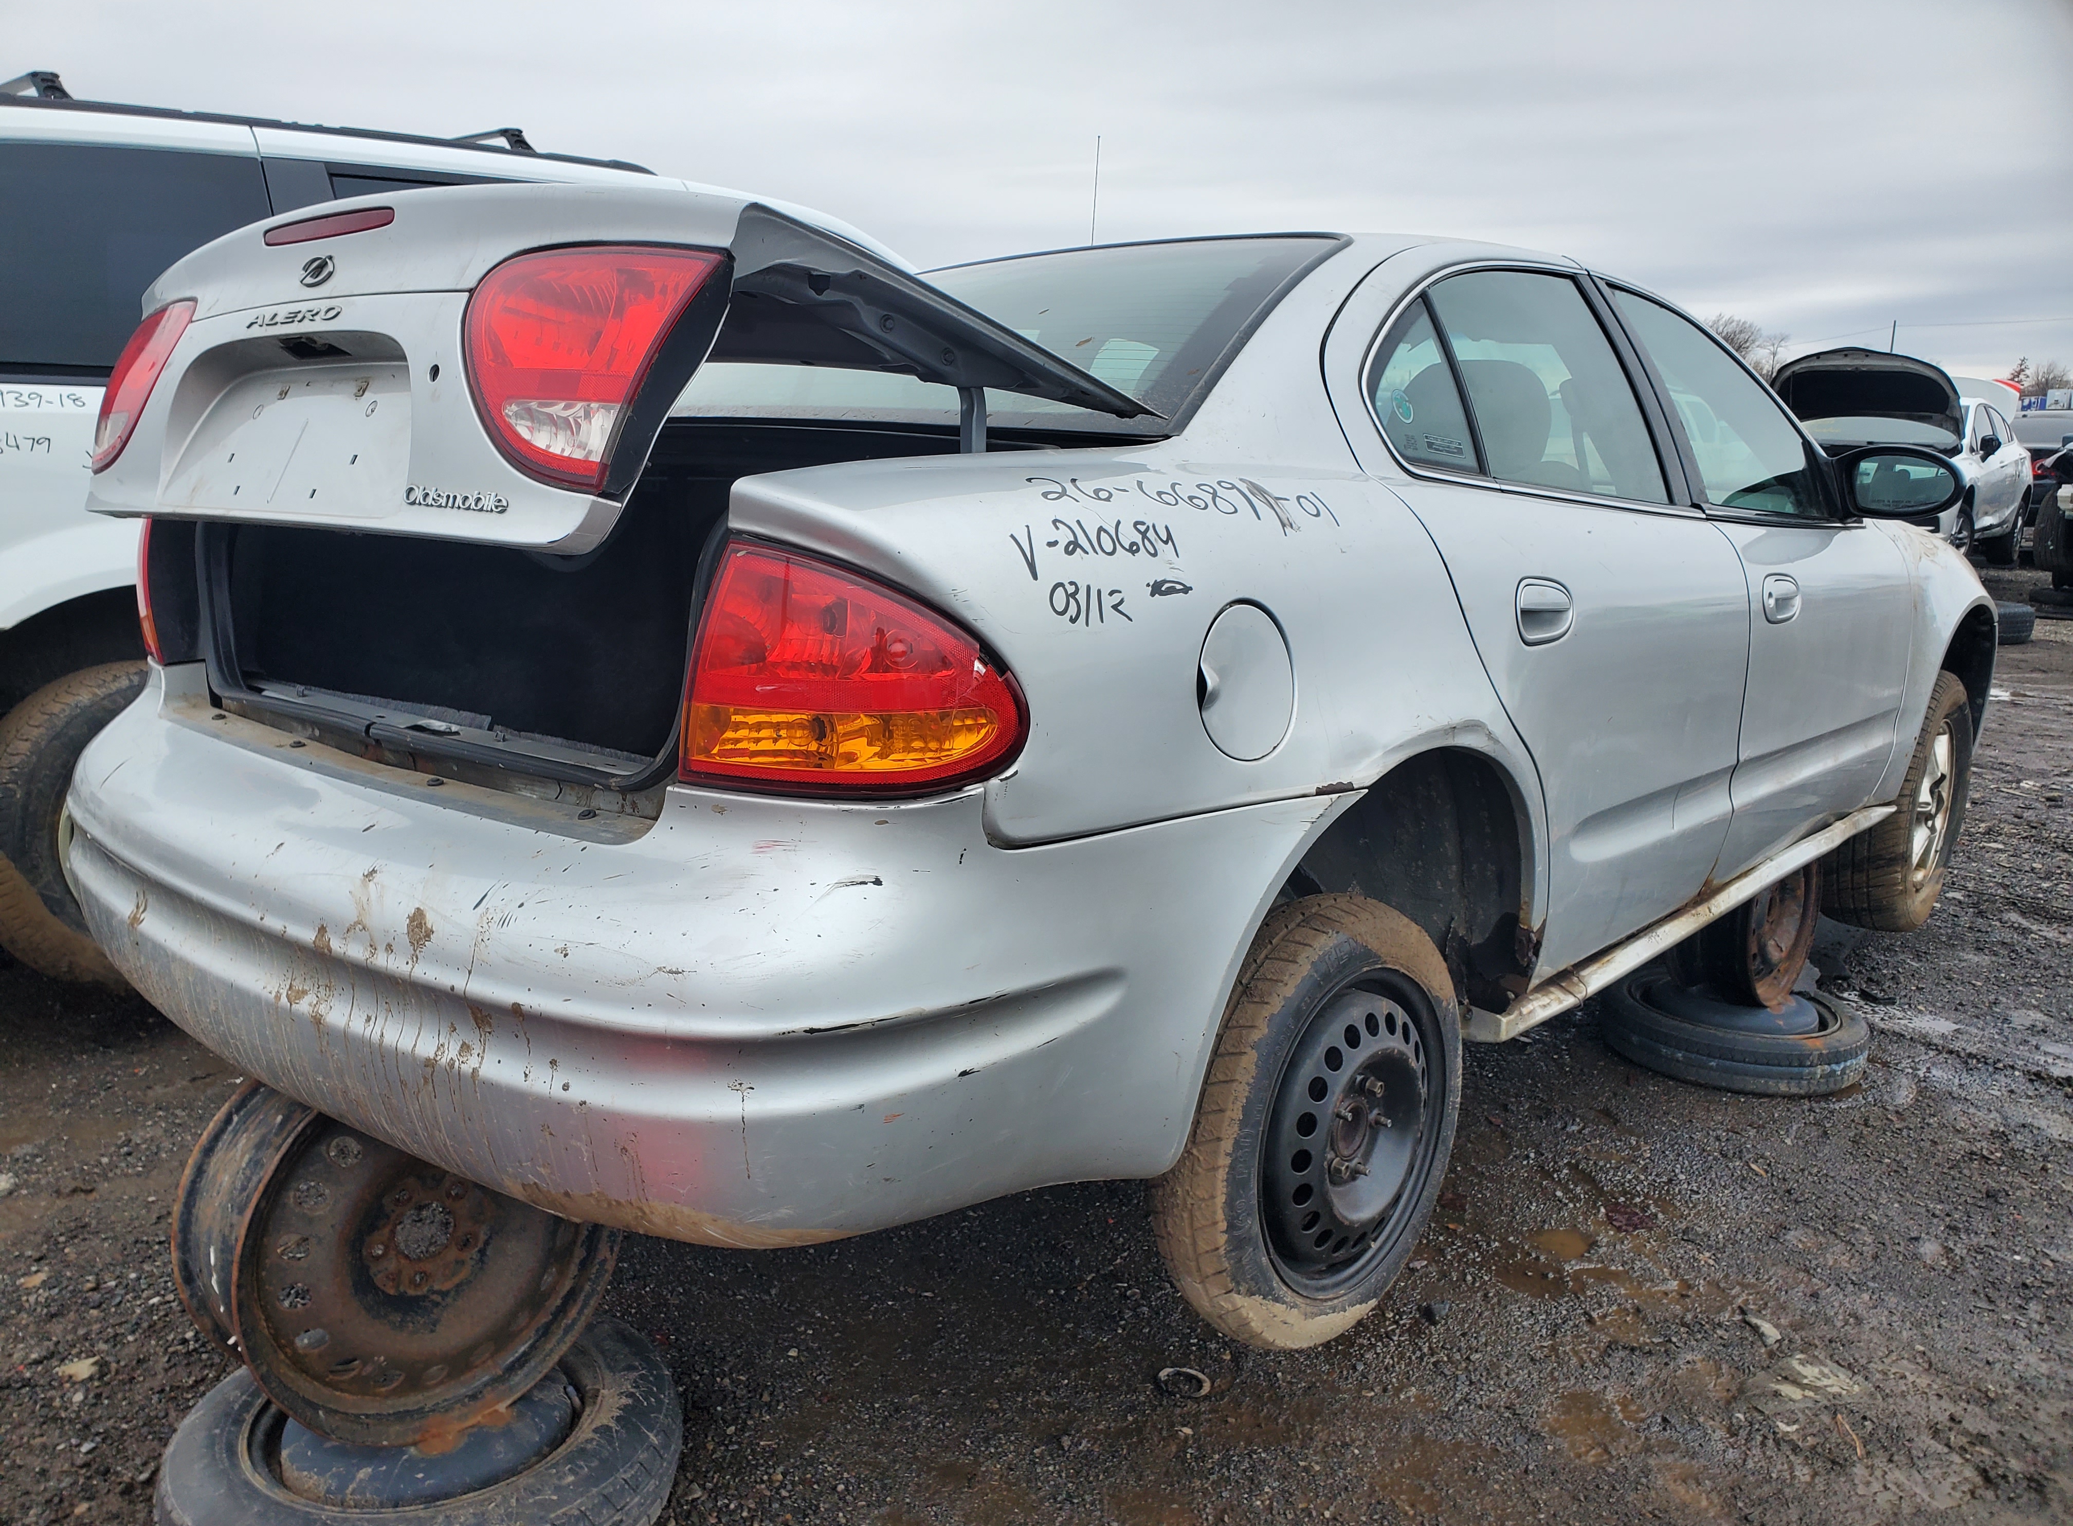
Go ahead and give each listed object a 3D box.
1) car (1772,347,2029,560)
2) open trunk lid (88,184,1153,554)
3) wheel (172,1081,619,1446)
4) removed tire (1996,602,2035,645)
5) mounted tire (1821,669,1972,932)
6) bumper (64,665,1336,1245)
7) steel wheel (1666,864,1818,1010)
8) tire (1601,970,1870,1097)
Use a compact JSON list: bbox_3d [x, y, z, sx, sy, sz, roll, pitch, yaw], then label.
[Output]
[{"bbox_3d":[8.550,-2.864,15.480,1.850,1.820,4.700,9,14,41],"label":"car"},{"bbox_3d":[-0.562,-0.427,1.883,1.280,0.367,0.702,10,7,41],"label":"open trunk lid"},{"bbox_3d":[-0.760,0.554,1.889,0.462,0.462,0.210,-11,10,-44],"label":"wheel"},{"bbox_3d":[6.526,-0.964,10.775,0.650,0.210,0.650,0,11,0],"label":"removed tire"},{"bbox_3d":[2.194,0.068,3.921,0.220,0.639,0.639,7,13,37],"label":"mounted tire"},{"bbox_3d":[-0.591,0.107,1.957,1.750,0.420,0.910,10,15,41],"label":"bumper"},{"bbox_3d":[1.572,0.304,3.466,0.190,0.430,0.430,9,14,44],"label":"steel wheel"},{"bbox_3d":[1.538,0.581,3.449,0.548,0.122,0.548,0,11,0],"label":"tire"}]

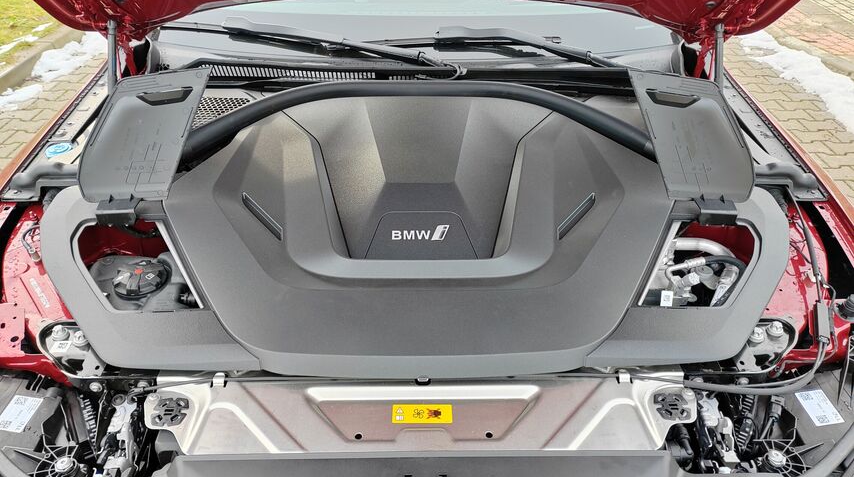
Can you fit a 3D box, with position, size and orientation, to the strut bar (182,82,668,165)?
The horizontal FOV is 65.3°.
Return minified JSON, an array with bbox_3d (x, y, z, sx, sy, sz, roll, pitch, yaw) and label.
[{"bbox_3d":[-0.017,-0.235,1.329,0.960,0.090,0.285,0,34,-1],"label":"strut bar"}]

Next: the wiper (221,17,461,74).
[{"bbox_3d":[-0.216,-0.453,1.565,0.604,0.055,0.055,13,35,9],"label":"wiper"}]

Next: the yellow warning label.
[{"bbox_3d":[-0.006,0.231,0.875,0.079,0.002,0.026,0,51,-1],"label":"yellow warning label"}]

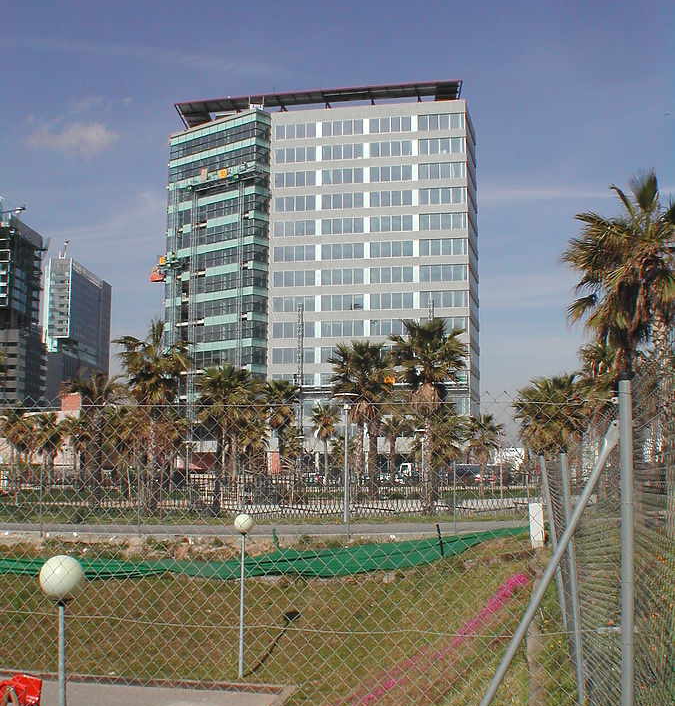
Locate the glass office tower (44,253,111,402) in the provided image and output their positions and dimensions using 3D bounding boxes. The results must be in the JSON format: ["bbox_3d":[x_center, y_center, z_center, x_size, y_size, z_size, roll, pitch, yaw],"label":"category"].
[{"bbox_3d":[-121.160,6.370,559.690,15.000,89.140,76.000,0,-5,1],"label":"glass office tower"}]

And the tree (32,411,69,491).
[{"bbox_3d":[-25.336,8.510,107.877,3.180,6.690,3.180,0,-5,0],"label":"tree"}]

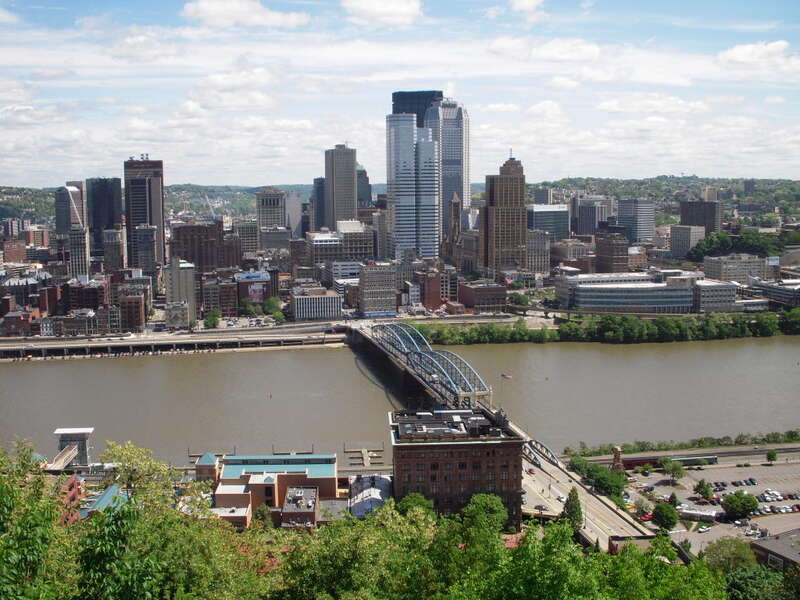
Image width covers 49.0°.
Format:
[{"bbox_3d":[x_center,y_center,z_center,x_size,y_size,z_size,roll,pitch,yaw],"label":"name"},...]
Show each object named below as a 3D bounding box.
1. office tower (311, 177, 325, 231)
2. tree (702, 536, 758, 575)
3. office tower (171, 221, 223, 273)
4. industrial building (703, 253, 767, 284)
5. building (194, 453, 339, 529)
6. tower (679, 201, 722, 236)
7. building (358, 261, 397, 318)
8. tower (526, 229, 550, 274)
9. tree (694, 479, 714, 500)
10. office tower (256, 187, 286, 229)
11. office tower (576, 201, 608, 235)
[{"bbox_3d":[-122.410,-129.210,1374.690,30.000,119.000,32.000,-3,8,-13],"label":"office tower"},{"bbox_3d":[93.630,74.170,249.440,15.000,13.090,15.000,-2,7,-13],"label":"tree"},{"bbox_3d":[-211.990,-42.310,925.520,50.170,78.000,35.000,-2,8,-13],"label":"office tower"},{"bbox_3d":[359.300,-27.140,942.530,50.000,40.230,32.000,-2,7,-13],"label":"industrial building"},{"bbox_3d":[-50.550,69.290,326.770,52.000,13.500,46.000,-1,8,-1],"label":"building"},{"bbox_3d":[504.400,-135.280,1476.430,18.090,59.740,65.420,-6,10,-39],"label":"tower"},{"bbox_3d":[-19.850,-9.720,802.920,26.640,45.570,31.950,-2,8,-13],"label":"building"},{"bbox_3d":[163.540,-56.540,1073.780,34.000,56.750,32.000,-2,7,-13],"label":"tower"},{"bbox_3d":[112.260,69.530,324.070,6.800,7.300,6.800,-1,8,0],"label":"tree"},{"bbox_3d":[-180.480,-102.040,1241.980,36.000,107.500,56.000,-2,8,-10],"label":"office tower"},{"bbox_3d":[339.560,-142.400,1545.260,40.000,68.000,33.000,-6,9,-32],"label":"office tower"}]

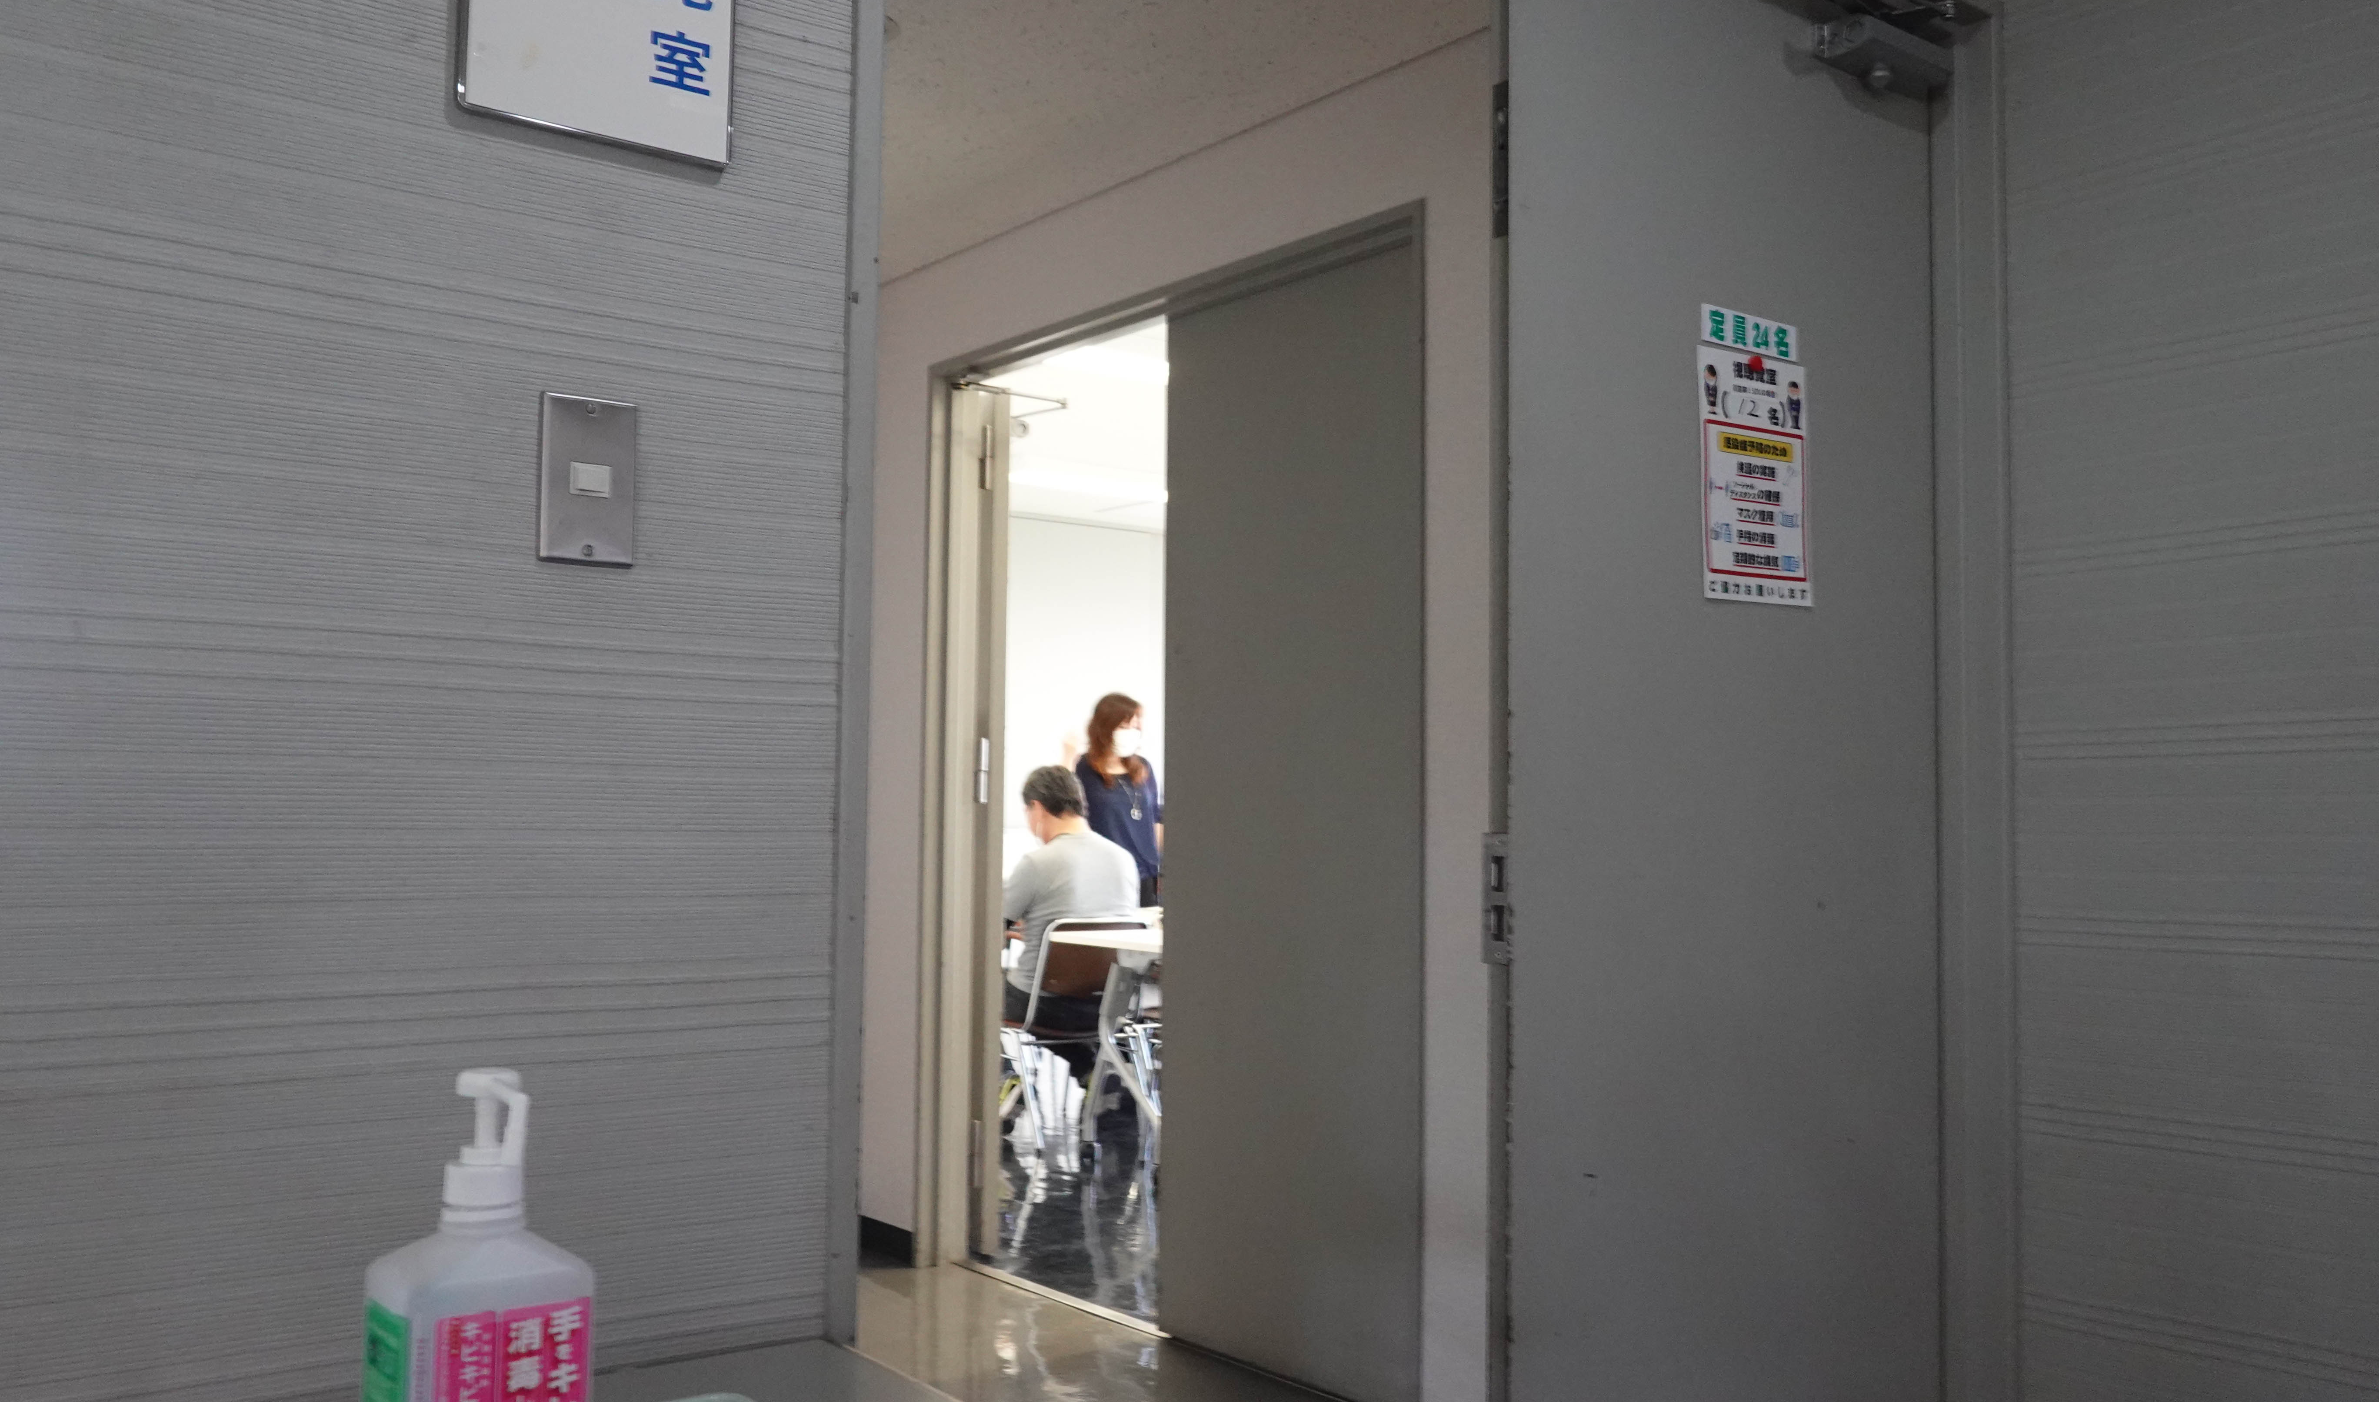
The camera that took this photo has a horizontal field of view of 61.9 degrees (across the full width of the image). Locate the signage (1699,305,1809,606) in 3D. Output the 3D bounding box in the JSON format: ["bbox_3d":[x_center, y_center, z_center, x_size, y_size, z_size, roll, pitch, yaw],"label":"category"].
[{"bbox_3d":[0.704,-0.298,2.459,0.222,0.358,0.005,3,-4,-38],"label":"signage"}]

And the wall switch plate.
[{"bbox_3d":[-0.445,-0.163,1.467,0.070,0.120,0.010,3,-4,-38],"label":"wall switch plate"}]

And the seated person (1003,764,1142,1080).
[{"bbox_3d":[-0.541,0.877,6.965,0.500,1.280,0.760,3,-4,-38],"label":"seated person"}]

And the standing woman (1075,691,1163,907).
[{"bbox_3d":[-0.291,0.774,8.000,0.470,1.619,0.320,3,-4,-38],"label":"standing woman"}]

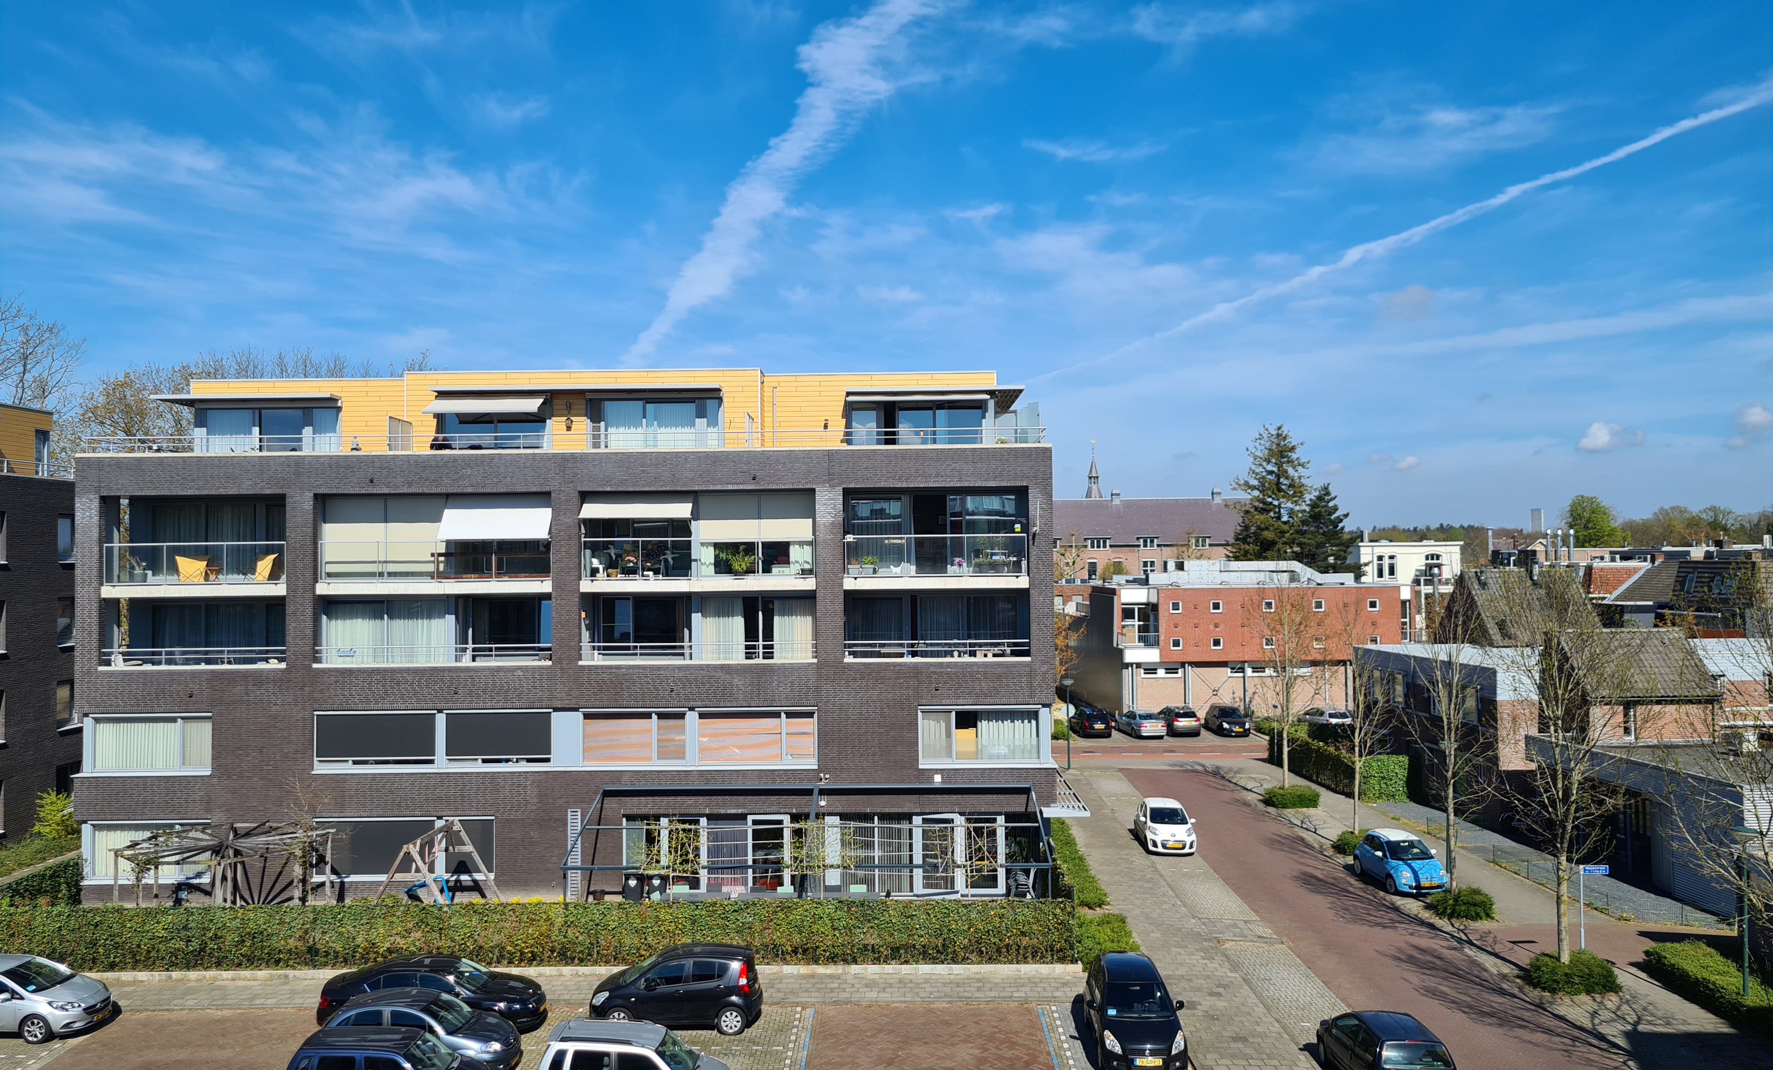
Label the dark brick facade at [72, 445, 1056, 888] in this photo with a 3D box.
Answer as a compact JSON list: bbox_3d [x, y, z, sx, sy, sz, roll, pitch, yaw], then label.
[{"bbox_3d":[-9.141,4.036,38.348,27.600,12.700,1.600,-1,-1,1],"label":"dark brick facade"}]

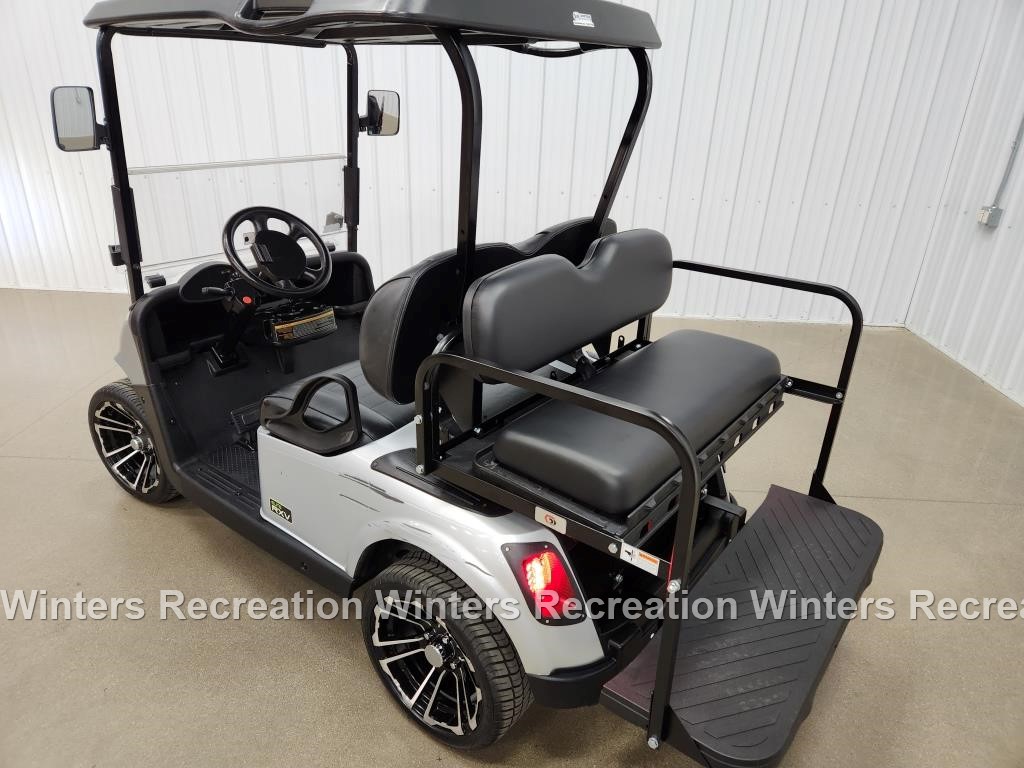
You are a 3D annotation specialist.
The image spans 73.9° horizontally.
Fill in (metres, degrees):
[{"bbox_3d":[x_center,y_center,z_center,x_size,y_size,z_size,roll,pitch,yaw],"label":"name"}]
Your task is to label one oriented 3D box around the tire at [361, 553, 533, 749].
[{"bbox_3d":[-0.183,0.714,1.831,0.475,0.475,0.210,20,30,33],"label":"tire"}]

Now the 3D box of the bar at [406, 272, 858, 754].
[{"bbox_3d":[0.382,0.146,1.786,0.700,0.715,1.110,20,30,33],"label":"bar"}]

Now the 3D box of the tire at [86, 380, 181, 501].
[{"bbox_3d":[-1.486,0.224,2.789,0.515,0.515,0.207,16,28,26],"label":"tire"}]

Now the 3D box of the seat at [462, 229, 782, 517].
[{"bbox_3d":[0.339,-0.123,1.746,0.495,0.410,0.920,20,30,33],"label":"seat"}]

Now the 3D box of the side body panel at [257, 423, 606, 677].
[{"bbox_3d":[-0.288,0.360,1.741,1.240,0.565,0.170,20,30,33],"label":"side body panel"}]

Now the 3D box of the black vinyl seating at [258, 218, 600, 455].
[{"bbox_3d":[-0.166,-0.227,2.134,0.620,0.590,1.060,20,30,33],"label":"black vinyl seating"}]

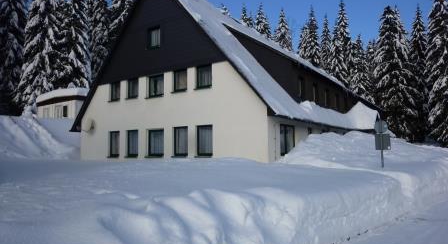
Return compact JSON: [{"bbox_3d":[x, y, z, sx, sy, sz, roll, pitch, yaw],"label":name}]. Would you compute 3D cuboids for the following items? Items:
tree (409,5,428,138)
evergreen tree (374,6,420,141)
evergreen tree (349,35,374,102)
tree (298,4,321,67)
[{"bbox_3d":[31.428,-7.546,51.037,4.000,22.766,4.000,-1,-5,0],"label":"tree"},{"bbox_3d":[24.816,-6.361,45.146,6.300,20.199,6.300,-1,-5,0],"label":"evergreen tree"},{"bbox_3d":[19.671,-4.220,45.302,4.400,16.506,4.400,-1,-5,0],"label":"evergreen tree"},{"bbox_3d":[13.910,-7.009,51.019,4.300,23.198,4.300,-1,-5,0],"label":"tree"}]

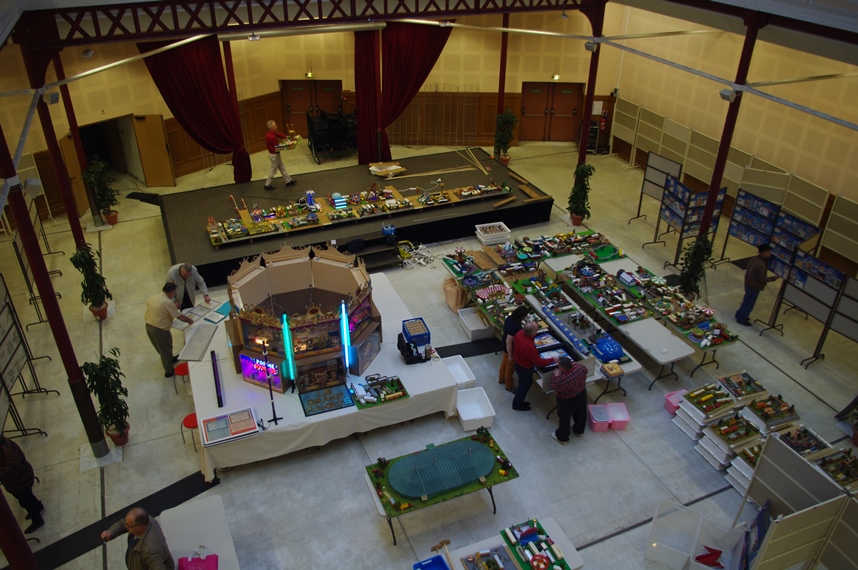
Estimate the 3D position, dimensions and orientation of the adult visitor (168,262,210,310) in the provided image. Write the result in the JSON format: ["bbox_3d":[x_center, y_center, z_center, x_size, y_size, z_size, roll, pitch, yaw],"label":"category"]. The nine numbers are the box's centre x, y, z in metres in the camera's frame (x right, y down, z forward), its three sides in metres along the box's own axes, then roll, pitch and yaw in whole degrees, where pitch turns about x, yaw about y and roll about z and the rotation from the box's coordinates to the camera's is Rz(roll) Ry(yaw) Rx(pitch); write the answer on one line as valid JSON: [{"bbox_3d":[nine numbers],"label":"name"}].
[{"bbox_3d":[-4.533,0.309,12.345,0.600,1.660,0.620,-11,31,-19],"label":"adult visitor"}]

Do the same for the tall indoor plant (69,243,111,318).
[{"bbox_3d":[-6.526,-0.109,12.409,0.660,1.630,0.660,-12,33,-21],"label":"tall indoor plant"}]

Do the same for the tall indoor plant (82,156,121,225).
[{"bbox_3d":[-8.128,-2.334,16.133,0.680,1.650,0.680,-12,33,-21],"label":"tall indoor plant"}]

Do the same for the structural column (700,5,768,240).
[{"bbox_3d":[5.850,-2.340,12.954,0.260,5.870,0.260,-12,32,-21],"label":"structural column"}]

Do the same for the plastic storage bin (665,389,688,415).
[{"bbox_3d":[4.270,2.012,10.958,0.410,0.210,0.310,-12,32,-21],"label":"plastic storage bin"}]

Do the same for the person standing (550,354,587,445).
[{"bbox_3d":[2.084,1.692,9.632,0.580,1.580,0.450,-18,35,-29],"label":"person standing"}]

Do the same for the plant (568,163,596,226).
[{"bbox_3d":[4.125,-2.462,17.356,0.560,1.720,0.560,0,29,0],"label":"plant"}]

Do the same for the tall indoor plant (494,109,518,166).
[{"bbox_3d":[2.531,-4.653,20.224,0.680,1.850,0.680,-12,33,-21],"label":"tall indoor plant"}]

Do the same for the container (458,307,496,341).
[{"bbox_3d":[0.886,0.785,12.475,0.480,0.260,0.740,-12,33,-21],"label":"container"}]

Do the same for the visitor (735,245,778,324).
[{"bbox_3d":[6.710,-0.004,13.011,0.560,1.750,0.500,5,30,7],"label":"visitor"}]

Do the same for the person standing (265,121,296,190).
[{"bbox_3d":[-3.946,-3.443,16.991,0.800,1.780,0.560,-16,34,-27],"label":"person standing"}]

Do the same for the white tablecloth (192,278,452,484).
[{"bbox_3d":[-2.076,1.350,11.416,3.900,0.700,3.920,-11,31,-20],"label":"white tablecloth"}]

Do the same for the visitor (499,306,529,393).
[{"bbox_3d":[1.459,1.059,10.691,0.500,1.580,0.480,-12,33,-21],"label":"visitor"}]

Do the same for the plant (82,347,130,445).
[{"bbox_3d":[-4.665,1.717,9.484,0.520,1.500,0.520,-12,33,-21],"label":"plant"}]

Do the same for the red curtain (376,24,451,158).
[{"bbox_3d":[-0.358,-5.417,18.729,2.350,4.400,0.350,-12,33,-21],"label":"red curtain"}]

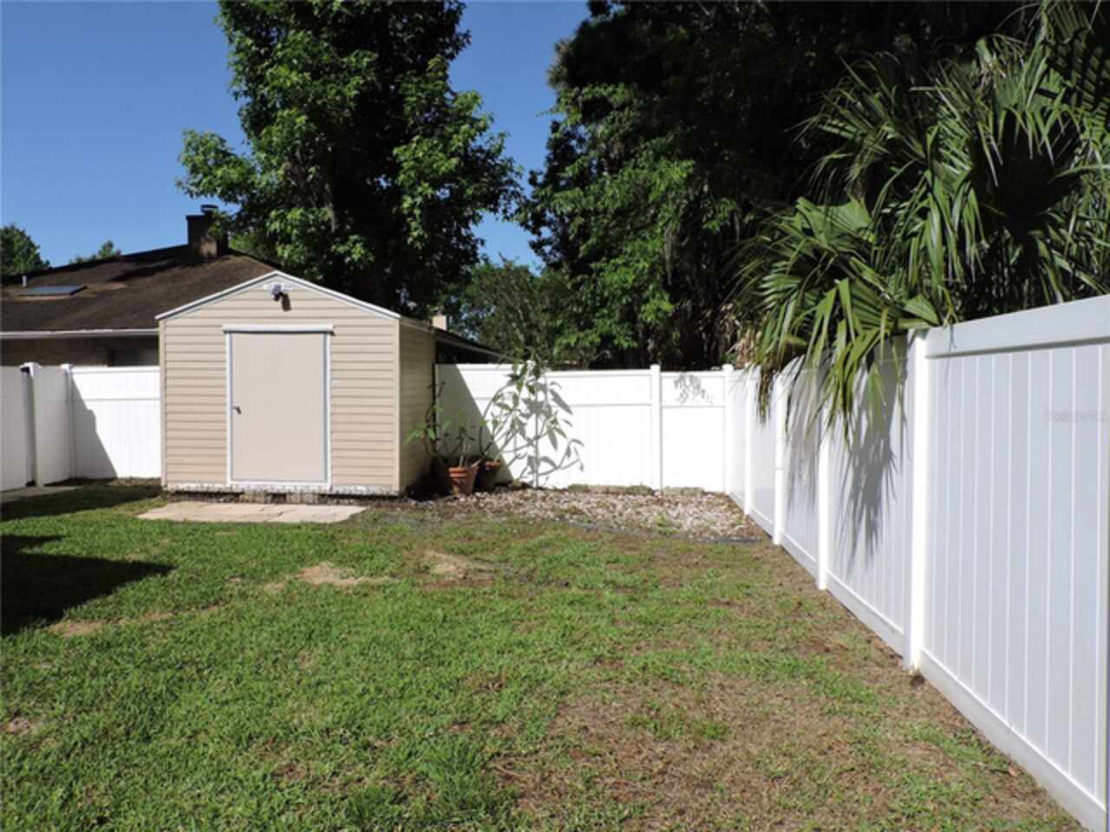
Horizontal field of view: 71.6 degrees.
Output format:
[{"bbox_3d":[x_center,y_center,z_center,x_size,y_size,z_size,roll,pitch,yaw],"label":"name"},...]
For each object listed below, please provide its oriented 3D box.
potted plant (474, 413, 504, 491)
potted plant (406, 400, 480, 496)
[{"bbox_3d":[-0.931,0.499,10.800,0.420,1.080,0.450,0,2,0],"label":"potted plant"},{"bbox_3d":[-1.481,0.412,10.150,0.930,1.250,0.800,0,2,0],"label":"potted plant"}]

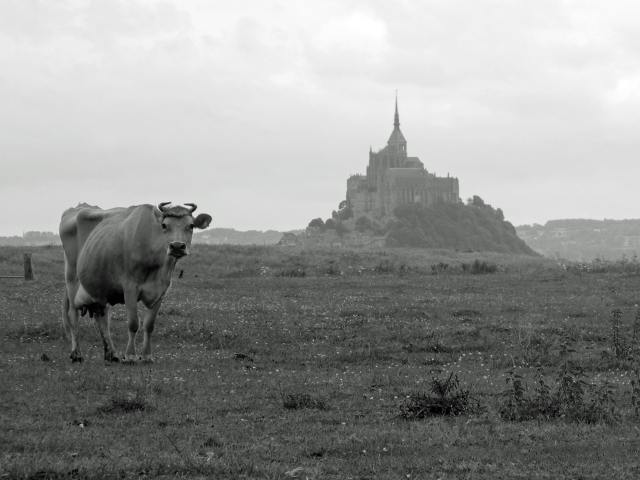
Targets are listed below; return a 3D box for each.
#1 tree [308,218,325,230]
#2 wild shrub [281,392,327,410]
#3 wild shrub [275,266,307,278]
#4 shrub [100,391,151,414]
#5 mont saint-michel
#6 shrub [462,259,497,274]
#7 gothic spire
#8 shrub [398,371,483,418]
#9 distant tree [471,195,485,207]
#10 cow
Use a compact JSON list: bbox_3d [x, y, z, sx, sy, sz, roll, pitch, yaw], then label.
[{"bbox_3d":[-2.830,-12.533,2990.000,12.938,9.703,12.291,0,0,0],"label":"tree"},{"bbox_3d":[-0.097,0.952,21.800,0.270,0.110,0.220,0,0,0],"label":"wild shrub"},{"bbox_3d":[-0.614,0.677,77.000,0.666,0.250,0.500,0,0,0],"label":"wild shrub"},{"bbox_3d":[-1.216,1.011,23.000,0.323,0.149,0.280,0,0,0],"label":"shrub"},{"bbox_3d":[67.971,-67.564,3010.000,93.000,104.000,80.000,0,0,0],"label":"mont saint-michel"},{"bbox_3d":[3.537,0.588,82.000,0.754,0.355,0.600,0,0,0],"label":"shrub"},{"bbox_3d":[63.296,-106.582,3020.000,4.800,31.036,4.800,0,0,0],"label":"gothic spire"},{"bbox_3d":[0.675,0.879,20.900,0.460,0.260,0.400,0,0,0],"label":"shrub"},{"bbox_3d":[128.208,-32.154,3010.000,11.400,9.800,11.000,0,0,0],"label":"distant tree"},{"bbox_3d":[-1.569,0.359,31.200,0.700,1.360,2.000,0,0,-25],"label":"cow"}]

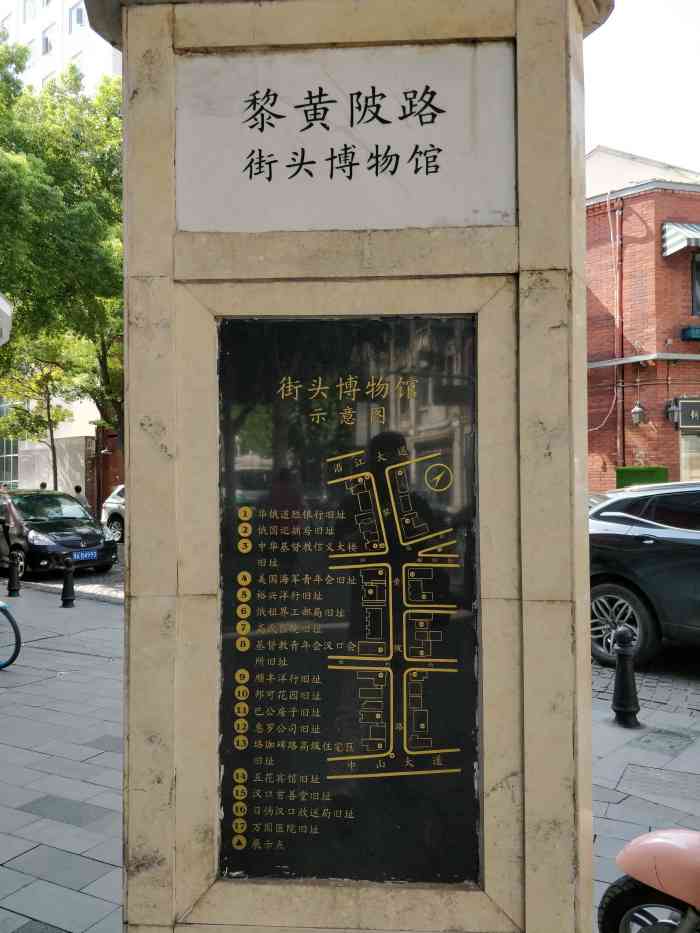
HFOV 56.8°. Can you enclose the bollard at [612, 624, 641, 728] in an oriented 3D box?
[{"bbox_3d":[1.781,1.343,4.177,0.170,0.632,0.170,0,-2,0],"label":"bollard"}]

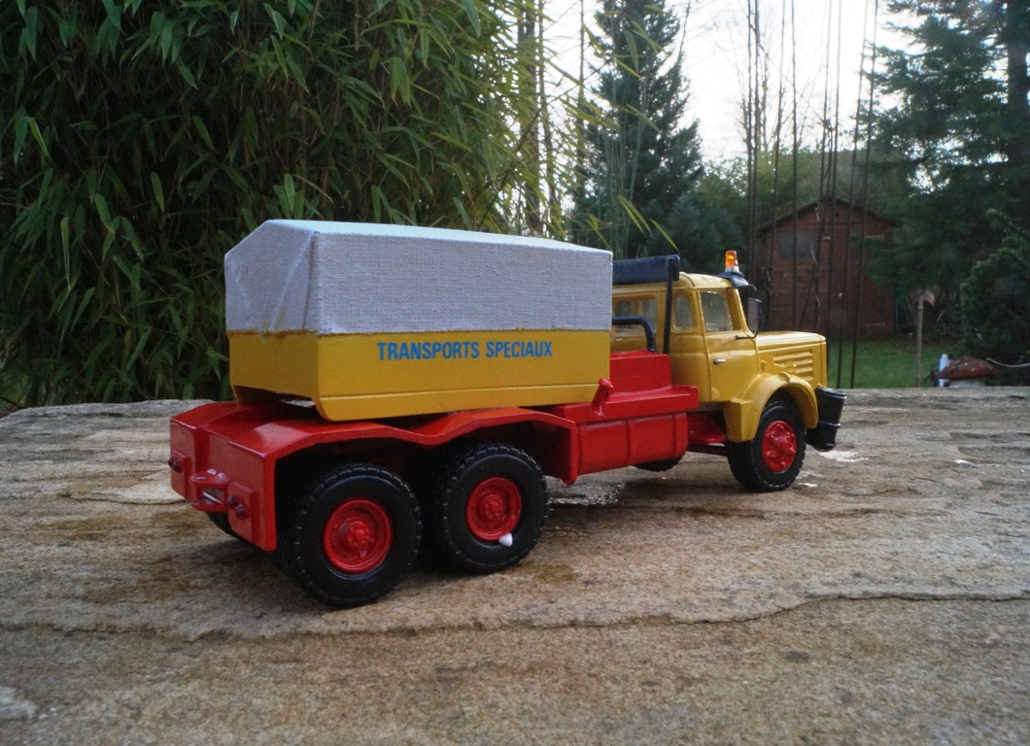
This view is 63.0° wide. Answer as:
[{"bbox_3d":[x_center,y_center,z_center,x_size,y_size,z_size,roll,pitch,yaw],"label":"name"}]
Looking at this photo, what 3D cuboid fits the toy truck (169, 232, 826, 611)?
[{"bbox_3d":[0.015,0.002,0.257,0.221,0.084,0.071,-3,5,-38],"label":"toy truck"}]

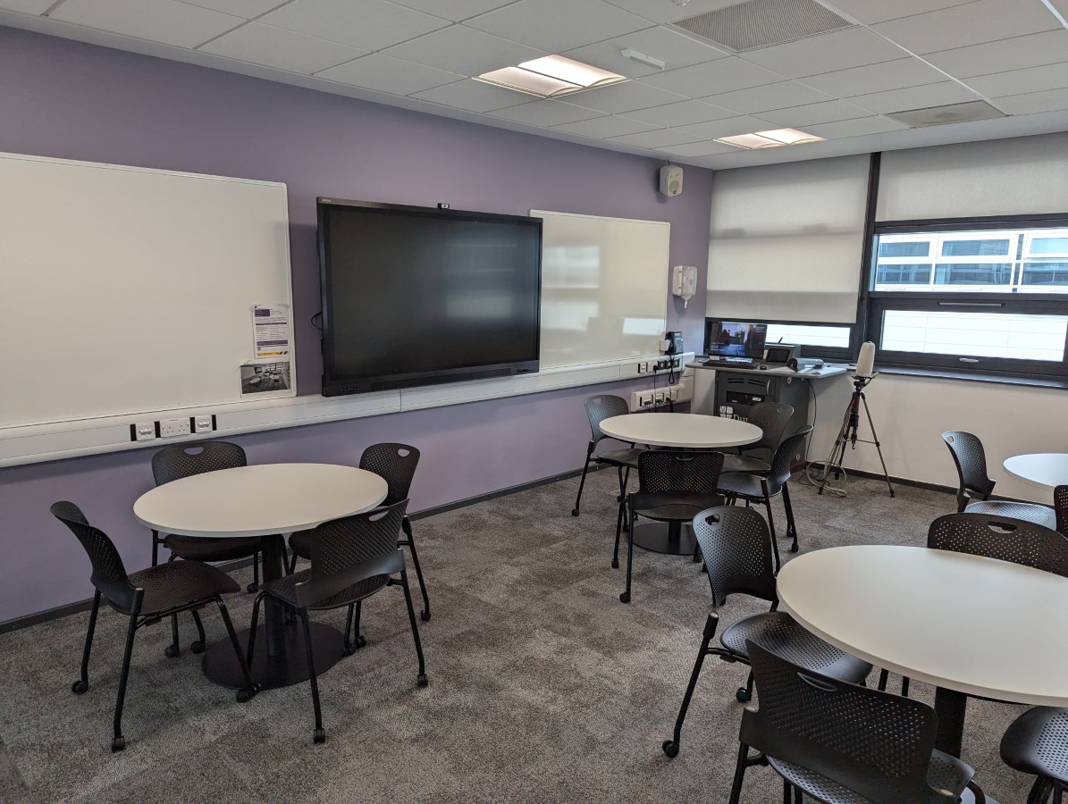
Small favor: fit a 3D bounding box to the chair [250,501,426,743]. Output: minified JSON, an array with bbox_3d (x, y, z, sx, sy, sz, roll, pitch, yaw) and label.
[{"bbox_3d":[-0.765,0.760,2.910,0.570,0.836,0.550,9,12,41],"label":"chair"}]

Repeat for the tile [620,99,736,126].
[{"bbox_3d":[0.937,-1.850,4.753,0.600,0.020,0.600,9,13,44],"label":"tile"}]

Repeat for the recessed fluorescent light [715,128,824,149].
[{"bbox_3d":[1.783,-2.012,5.601,0.600,0.080,0.600,9,13,44],"label":"recessed fluorescent light"}]

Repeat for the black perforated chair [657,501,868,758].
[{"bbox_3d":[0.816,0.809,2.464,0.560,0.836,0.530,9,13,44],"label":"black perforated chair"}]

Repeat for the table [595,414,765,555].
[{"bbox_3d":[0.919,0.520,4.753,1.000,0.740,1.000,0,9,0],"label":"table"}]

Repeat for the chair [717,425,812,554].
[{"bbox_3d":[1.278,0.510,4.295,0.570,0.820,0.540,5,11,29],"label":"chair"}]

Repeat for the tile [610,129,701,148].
[{"bbox_3d":[0.940,-1.996,5.604,0.571,0.025,0.592,10,13,44],"label":"tile"}]

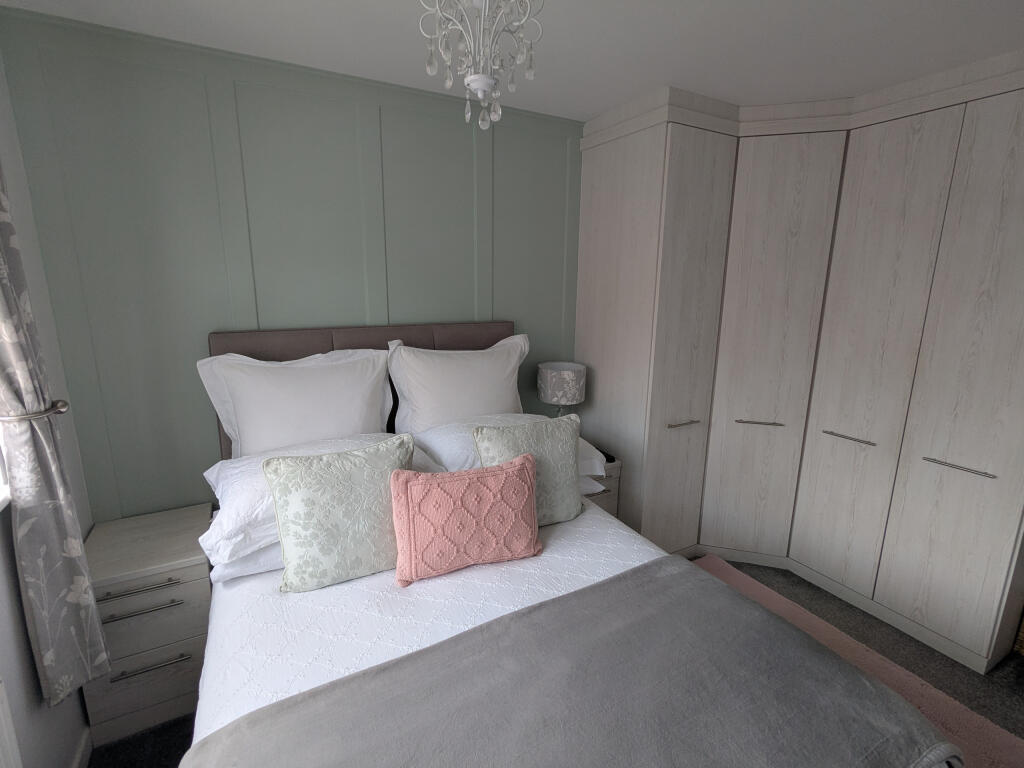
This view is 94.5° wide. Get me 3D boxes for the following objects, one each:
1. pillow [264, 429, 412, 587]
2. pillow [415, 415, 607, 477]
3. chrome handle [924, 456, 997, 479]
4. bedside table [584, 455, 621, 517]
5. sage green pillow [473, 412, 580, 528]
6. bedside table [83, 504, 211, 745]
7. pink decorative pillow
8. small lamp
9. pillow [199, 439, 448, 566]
[{"bbox_3d":[-0.527,0.412,1.531,0.436,0.420,0.140,-6,5,-27],"label":"pillow"},{"bbox_3d":[-0.040,0.290,2.105,0.760,0.185,0.480,-6,23,-28],"label":"pillow"},{"bbox_3d":[1.825,0.339,1.935,0.035,0.013,0.228,-6,14,-28],"label":"chrome handle"},{"bbox_3d":[0.309,0.701,2.726,0.390,0.605,0.475,-6,14,-28],"label":"bedside table"},{"bbox_3d":[0.079,0.350,1.863,0.434,0.417,0.140,-5,3,-23],"label":"sage green pillow"},{"bbox_3d":[-1.351,0.878,1.822,0.390,0.605,0.475,-6,14,-28],"label":"bedside table"},{"bbox_3d":[-0.138,0.442,1.581,0.490,0.357,0.140,-4,-2,-20],"label":"pink decorative pillow"},{"bbox_3d":[0.265,0.161,2.599,0.250,0.505,0.250,-6,14,-28],"label":"small lamp"},{"bbox_3d":[-0.679,0.357,1.759,0.780,0.185,0.480,-6,23,-28],"label":"pillow"}]

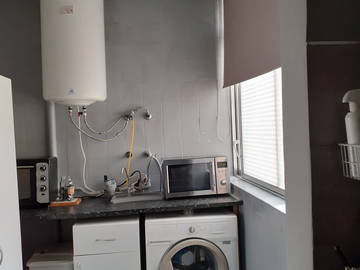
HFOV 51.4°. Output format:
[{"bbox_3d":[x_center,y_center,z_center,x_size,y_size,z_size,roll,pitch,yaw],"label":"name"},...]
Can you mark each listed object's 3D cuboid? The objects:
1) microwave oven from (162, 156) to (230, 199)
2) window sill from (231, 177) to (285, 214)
[{"bbox_3d":[0.086,0.290,2.753,0.453,0.257,0.350,-3,2,-9],"label":"microwave oven"},{"bbox_3d":[0.465,0.366,2.373,0.129,0.035,1.235,-3,2,-9],"label":"window sill"}]

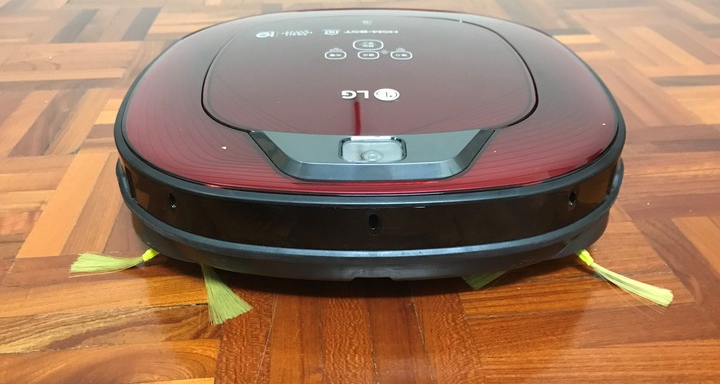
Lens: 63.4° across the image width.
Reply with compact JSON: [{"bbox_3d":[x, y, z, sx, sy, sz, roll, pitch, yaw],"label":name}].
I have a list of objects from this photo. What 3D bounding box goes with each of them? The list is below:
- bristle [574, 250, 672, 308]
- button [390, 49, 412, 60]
[{"bbox_3d":[0.162,0.051,0.361,0.059,0.011,0.017,20,39,27],"label":"bristle"},{"bbox_3d":[0.032,-0.105,0.449,0.017,0.003,0.019,0,34,0],"label":"button"}]

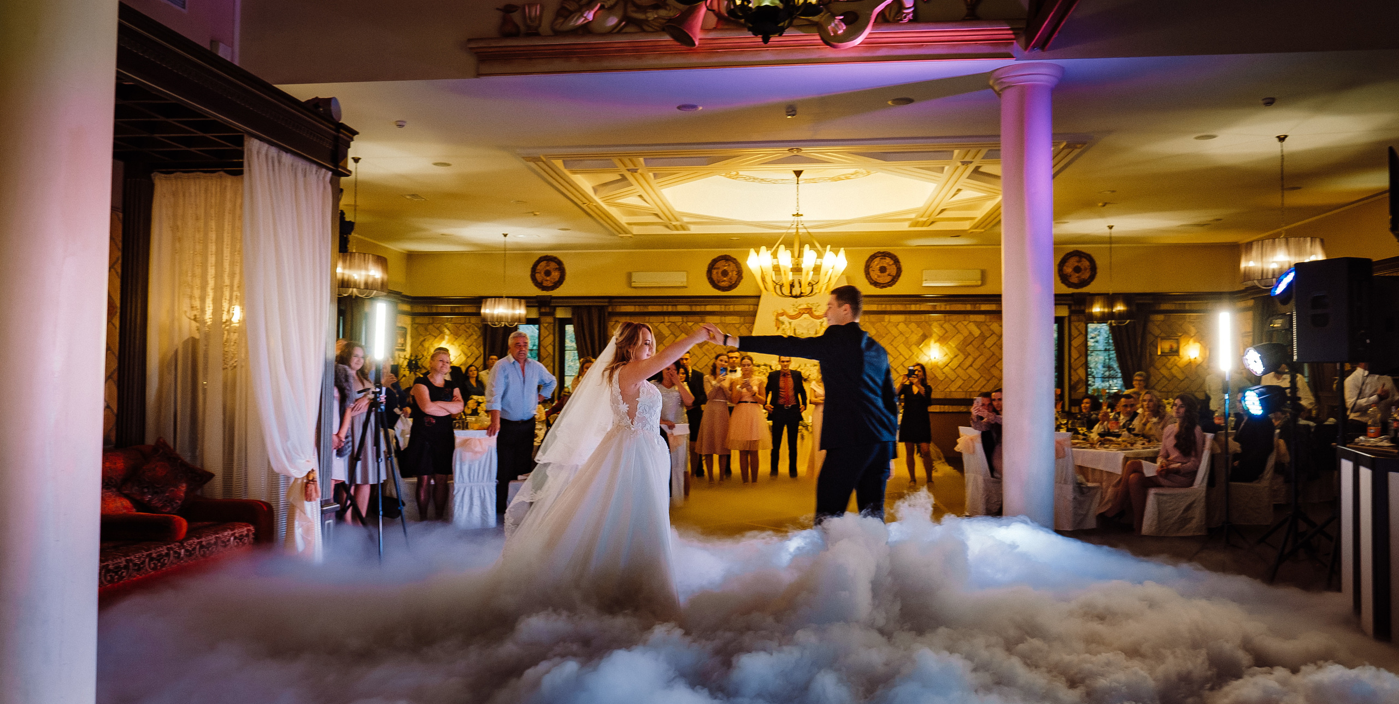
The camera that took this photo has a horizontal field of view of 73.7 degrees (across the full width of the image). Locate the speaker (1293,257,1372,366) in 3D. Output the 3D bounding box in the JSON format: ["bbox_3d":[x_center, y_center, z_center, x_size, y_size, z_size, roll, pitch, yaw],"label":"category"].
[{"bbox_3d":[4.430,-0.285,6.480,0.380,0.705,0.380,1,-2,-9],"label":"speaker"}]

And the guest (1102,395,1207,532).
[{"bbox_3d":[4.062,0.992,8.329,0.860,1.212,0.480,1,-2,-7],"label":"guest"}]

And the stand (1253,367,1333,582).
[{"bbox_3d":[4.315,0.838,6.800,0.650,1.500,0.650,0,-2,6],"label":"stand"}]

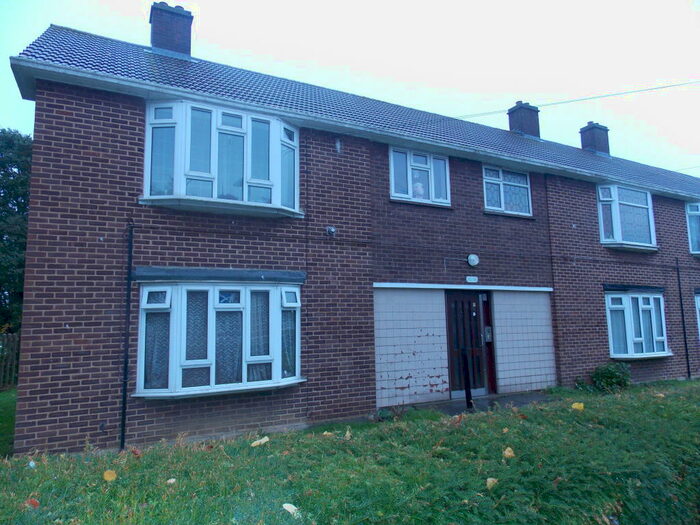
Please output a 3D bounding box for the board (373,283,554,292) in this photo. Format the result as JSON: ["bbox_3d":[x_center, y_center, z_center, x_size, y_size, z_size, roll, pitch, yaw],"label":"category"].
[{"bbox_3d":[2.509,0.520,9.546,4.712,0.091,0.101,3,-8,-27],"label":"board"}]

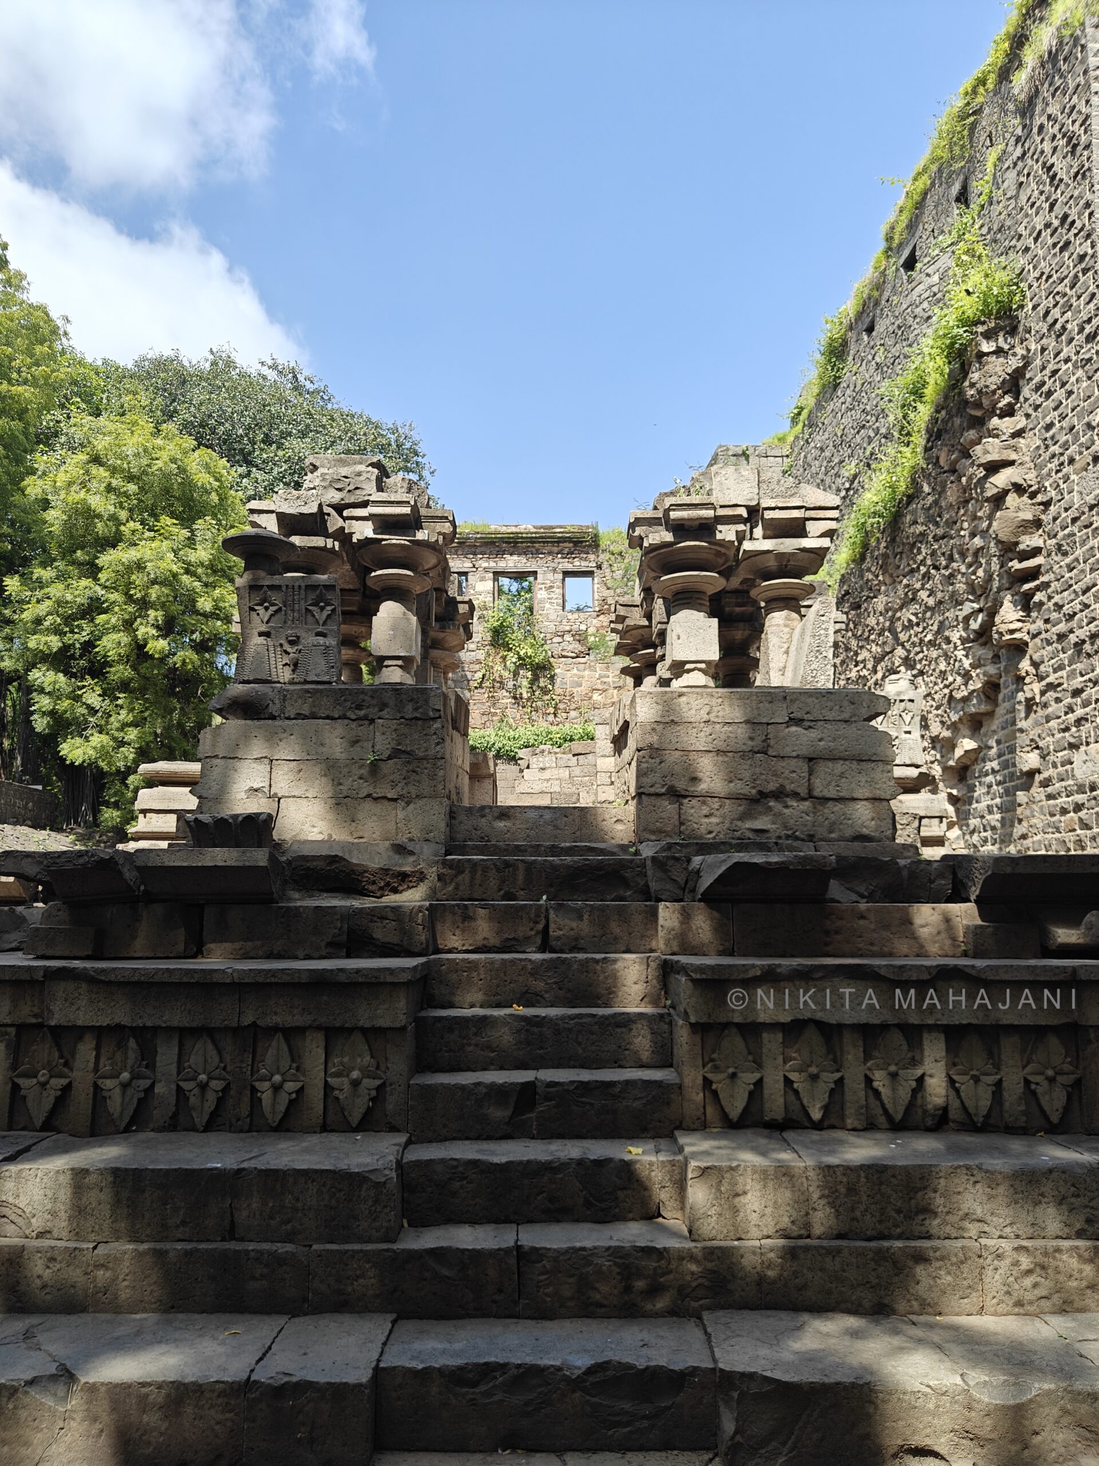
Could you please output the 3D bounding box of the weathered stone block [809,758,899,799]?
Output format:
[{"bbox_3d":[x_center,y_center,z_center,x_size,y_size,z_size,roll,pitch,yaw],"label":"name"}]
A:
[{"bbox_3d":[1.516,0.247,5.243,0.439,0.199,0.380,0,-5,1],"label":"weathered stone block"}]

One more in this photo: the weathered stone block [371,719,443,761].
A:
[{"bbox_3d":[-0.707,0.049,5.309,0.350,0.197,0.360,0,-5,0],"label":"weathered stone block"}]

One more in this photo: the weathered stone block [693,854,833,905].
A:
[{"bbox_3d":[0.976,0.703,4.864,0.645,0.202,0.420,0,-7,0],"label":"weathered stone block"}]

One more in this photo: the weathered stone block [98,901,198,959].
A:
[{"bbox_3d":[-1.733,0.858,4.504,0.375,0.232,0.320,0,-5,1],"label":"weathered stone block"}]

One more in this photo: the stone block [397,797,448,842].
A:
[{"bbox_3d":[-0.649,0.461,5.299,0.246,0.225,0.340,0,-5,0],"label":"stone block"}]

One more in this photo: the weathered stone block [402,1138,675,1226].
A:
[{"bbox_3d":[-0.035,1.686,3.853,1.000,0.229,0.280,0,-5,1],"label":"weathered stone block"}]

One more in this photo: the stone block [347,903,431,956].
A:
[{"bbox_3d":[-0.686,0.853,4.494,0.352,0.222,0.320,0,-5,0],"label":"stone block"}]

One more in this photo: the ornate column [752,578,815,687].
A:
[{"bbox_3d":[1.330,-0.521,5.782,0.361,0.706,0.361,0,-7,0],"label":"ornate column"}]

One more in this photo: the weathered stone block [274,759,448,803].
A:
[{"bbox_3d":[-0.985,0.262,5.407,0.888,0.212,0.378,0,-7,0],"label":"weathered stone block"}]

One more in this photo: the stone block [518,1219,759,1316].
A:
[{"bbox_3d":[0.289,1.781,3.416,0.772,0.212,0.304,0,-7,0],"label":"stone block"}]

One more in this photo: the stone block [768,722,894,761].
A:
[{"bbox_3d":[1.422,0.060,5.309,0.630,0.186,0.360,0,-5,0],"label":"stone block"}]

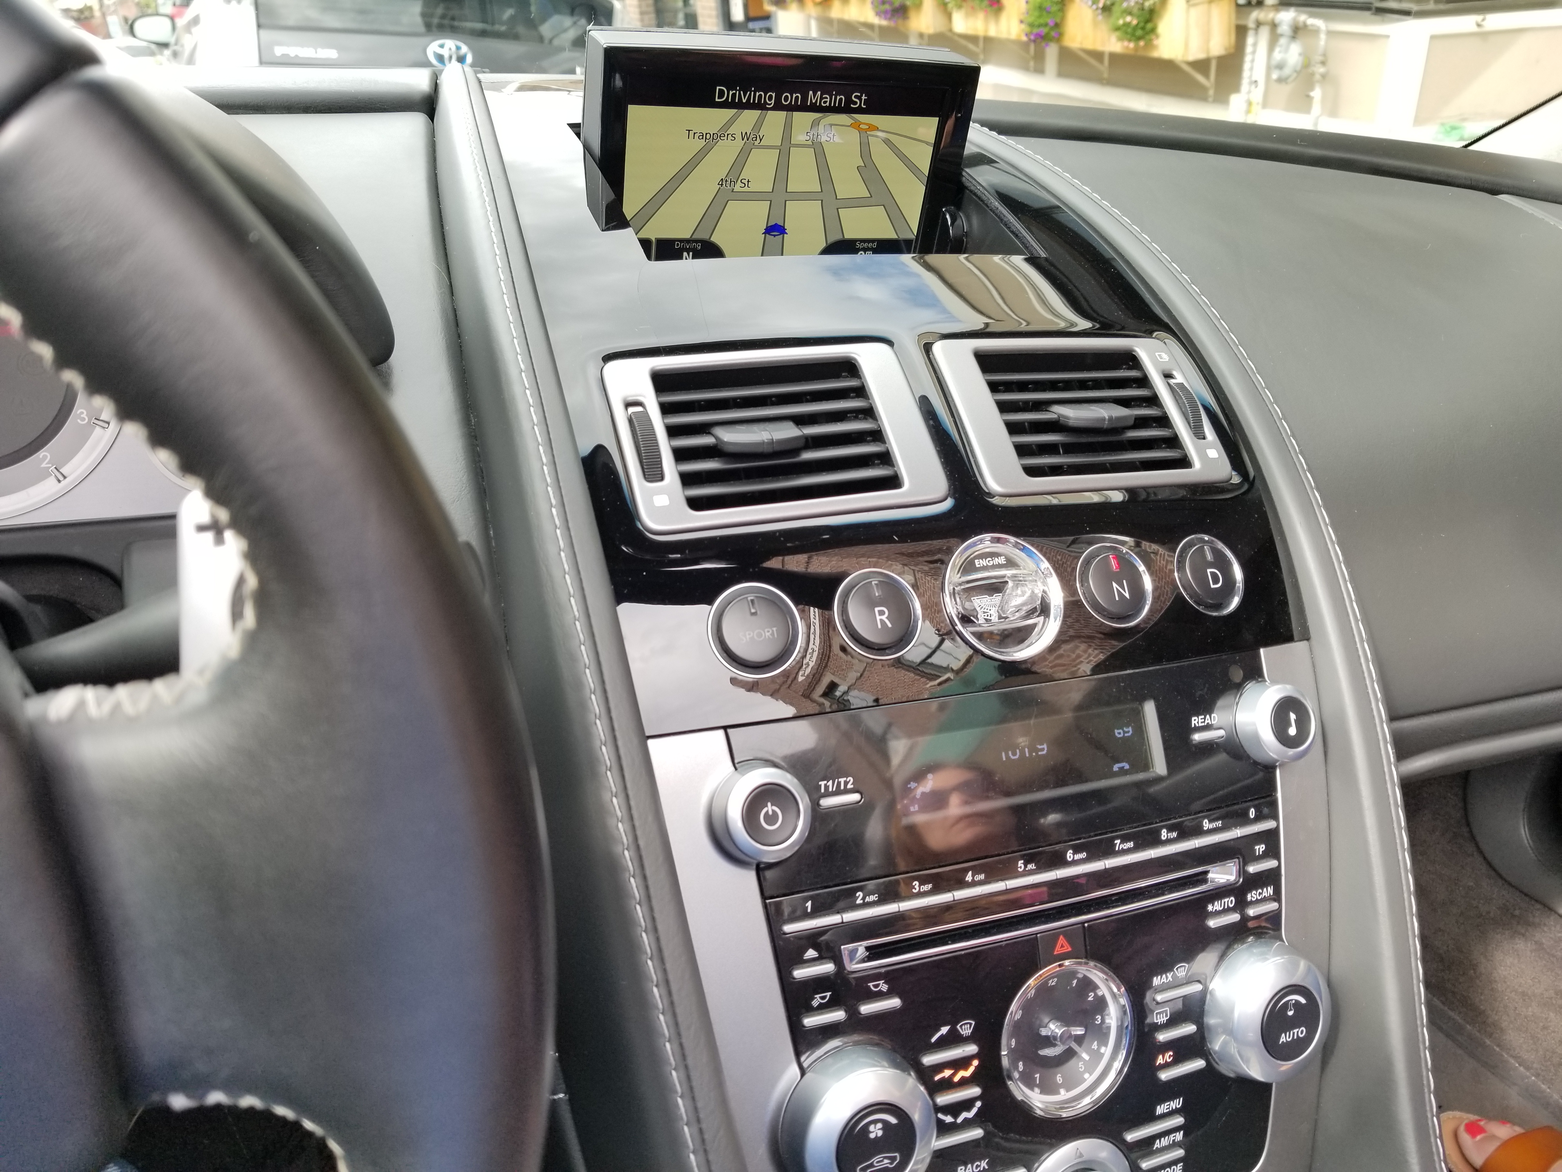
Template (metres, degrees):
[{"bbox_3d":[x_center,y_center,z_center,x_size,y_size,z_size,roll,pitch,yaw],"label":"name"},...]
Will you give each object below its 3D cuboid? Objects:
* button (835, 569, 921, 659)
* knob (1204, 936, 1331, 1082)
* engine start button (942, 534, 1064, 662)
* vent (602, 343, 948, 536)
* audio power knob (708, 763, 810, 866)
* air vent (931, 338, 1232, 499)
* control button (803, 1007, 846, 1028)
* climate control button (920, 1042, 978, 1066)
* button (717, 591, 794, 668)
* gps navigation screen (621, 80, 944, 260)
[{"bbox_3d":[0.030,0.009,0.362,0.029,0.029,0.008,-6,-14,-20],"label":"button"},{"bbox_3d":[0.157,0.138,0.376,0.041,0.041,0.018,-6,1,-20],"label":"knob"},{"bbox_3d":[0.072,0.003,0.375,0.042,0.042,0.011,-6,-15,-20],"label":"engine start button"},{"bbox_3d":[-0.002,-0.046,0.385,0.103,0.022,0.067,-8,64,-21],"label":"vent"},{"bbox_3d":[-0.005,0.064,0.330,0.027,0.027,0.013,-6,-7,-20],"label":"audio power knob"},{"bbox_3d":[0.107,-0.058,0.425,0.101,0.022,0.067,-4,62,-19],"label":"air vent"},{"bbox_3d":[0.013,0.123,0.335,0.014,0.003,0.004,-6,0,-20],"label":"control button"},{"bbox_3d":[0.050,0.139,0.347,0.019,0.004,0.004,-6,0,-20],"label":"climate control button"},{"bbox_3d":[-0.007,0.013,0.347,0.022,0.022,0.007,-6,-13,-20],"label":"button"},{"bbox_3d":[0.000,-0.180,0.518,0.143,0.080,0.014,-6,36,-20],"label":"gps navigation screen"}]

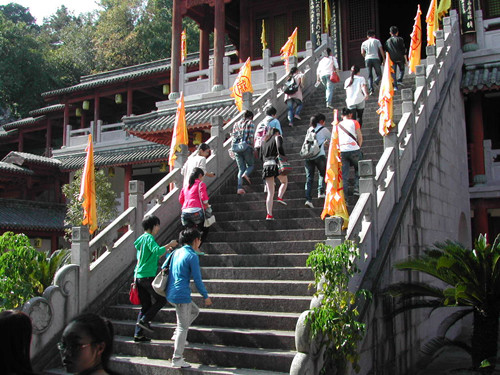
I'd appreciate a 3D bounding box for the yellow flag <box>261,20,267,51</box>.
[{"bbox_3d":[0.437,-4.850,17.749,0.200,1.050,0.150,-4,-9,29],"label":"yellow flag"}]

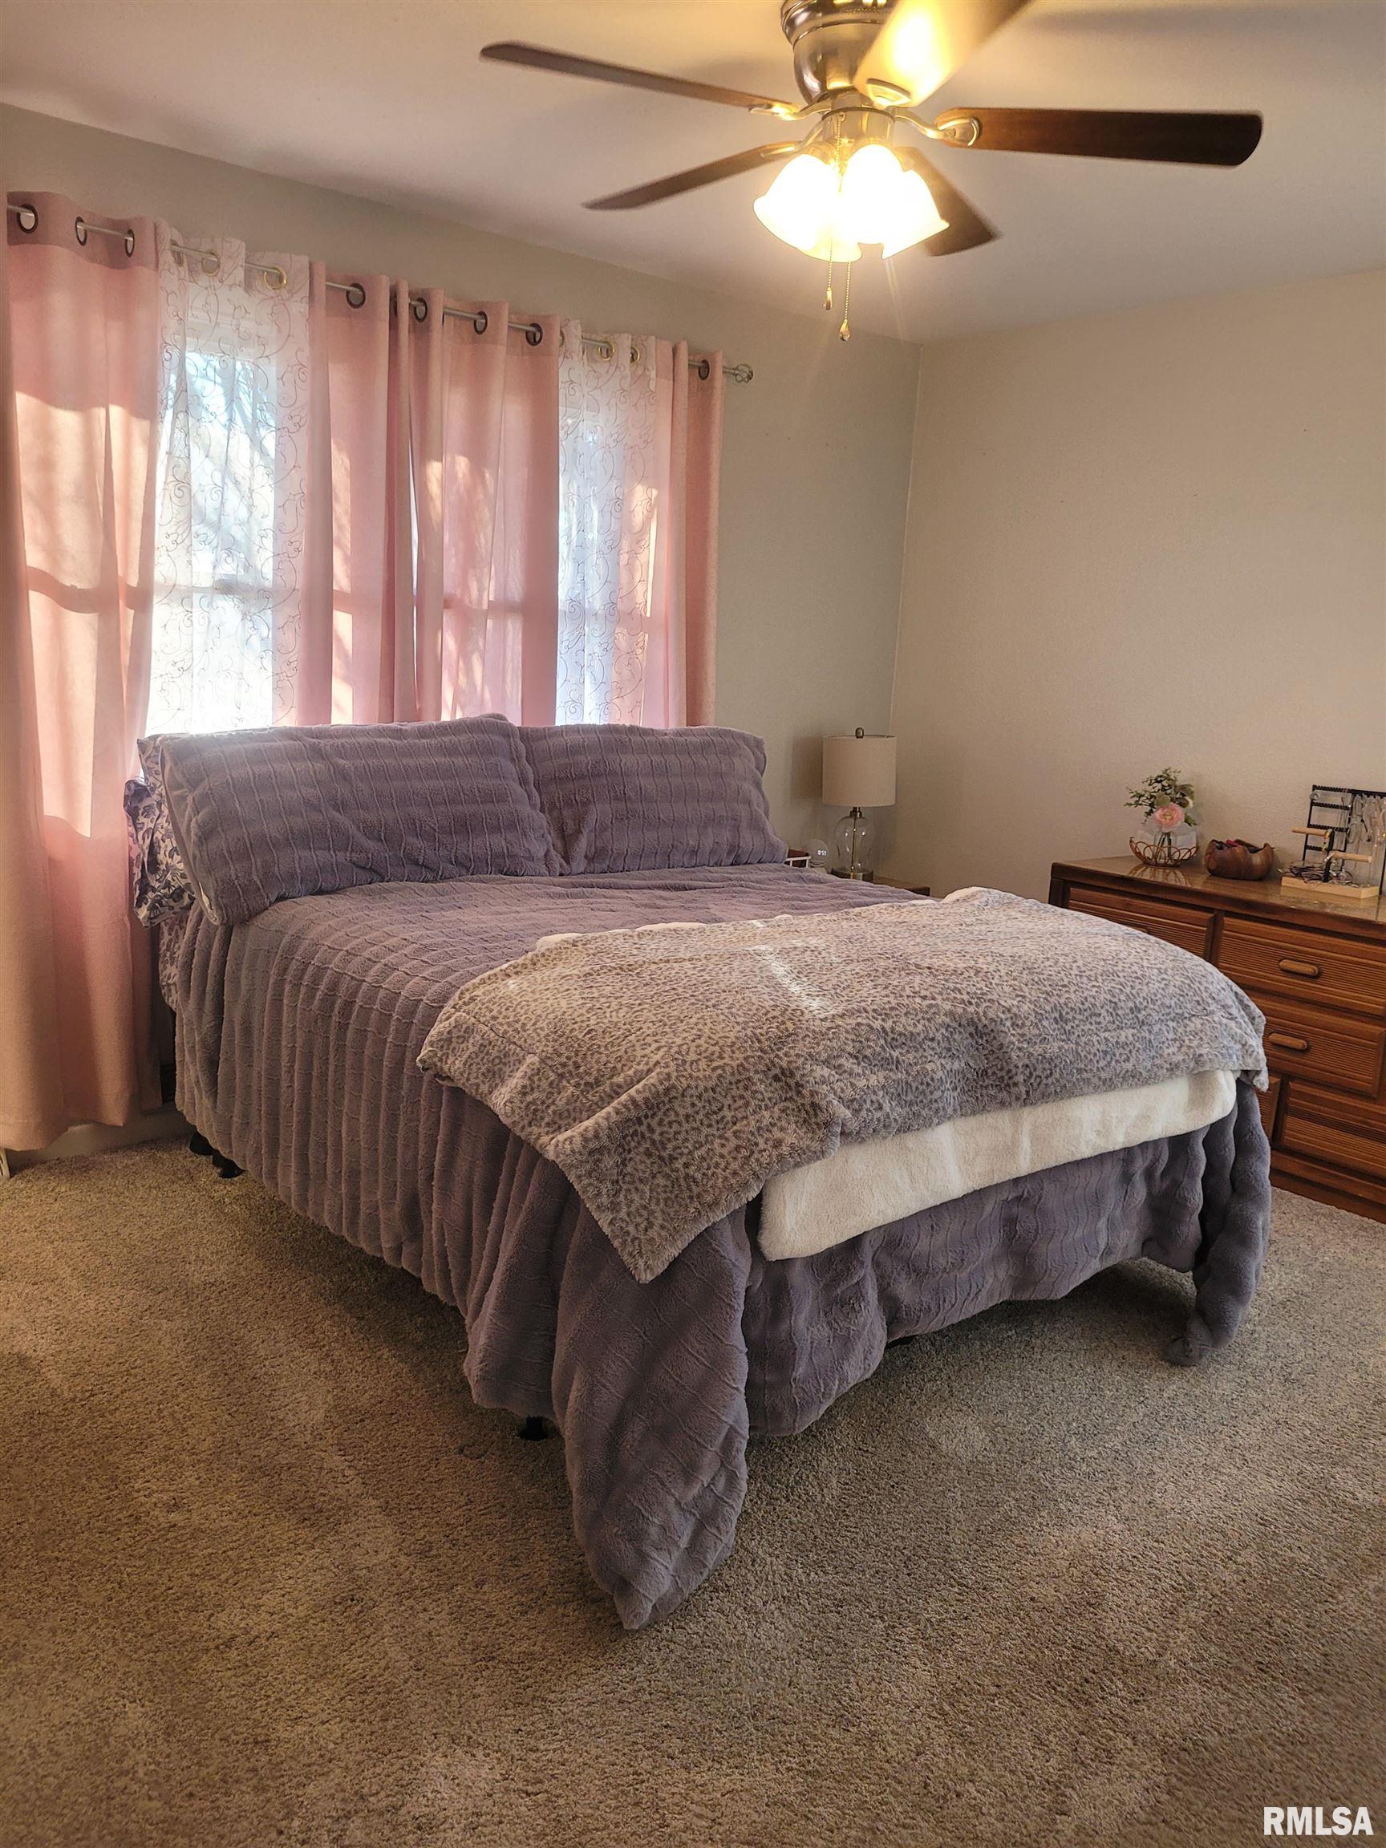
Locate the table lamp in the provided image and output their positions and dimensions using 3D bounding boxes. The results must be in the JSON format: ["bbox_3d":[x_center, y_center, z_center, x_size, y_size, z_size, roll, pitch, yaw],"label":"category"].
[{"bbox_3d":[0.568,-0.406,4.861,0.259,0.555,0.259,3,12,-1],"label":"table lamp"}]

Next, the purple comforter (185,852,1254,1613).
[{"bbox_3d":[-0.050,0.359,3.160,1.704,0.747,2.042,-7,15,-40],"label":"purple comforter"}]

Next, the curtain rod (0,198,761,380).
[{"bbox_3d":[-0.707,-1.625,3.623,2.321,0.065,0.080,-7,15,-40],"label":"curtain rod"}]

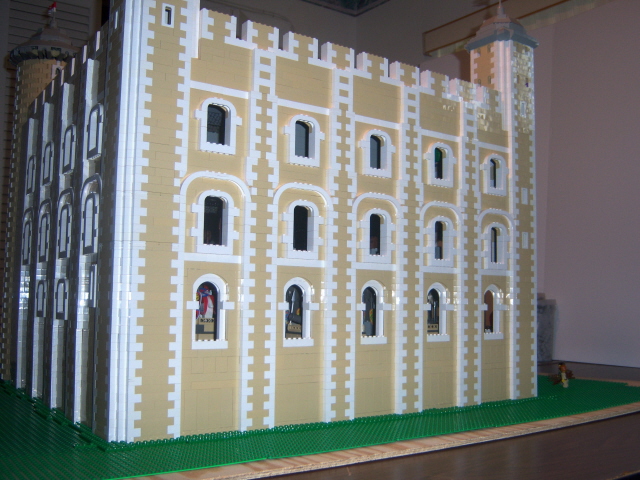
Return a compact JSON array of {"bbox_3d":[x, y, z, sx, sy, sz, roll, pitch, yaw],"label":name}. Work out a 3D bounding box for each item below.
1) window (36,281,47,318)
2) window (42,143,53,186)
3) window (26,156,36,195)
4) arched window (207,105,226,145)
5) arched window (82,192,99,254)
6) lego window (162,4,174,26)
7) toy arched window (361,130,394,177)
[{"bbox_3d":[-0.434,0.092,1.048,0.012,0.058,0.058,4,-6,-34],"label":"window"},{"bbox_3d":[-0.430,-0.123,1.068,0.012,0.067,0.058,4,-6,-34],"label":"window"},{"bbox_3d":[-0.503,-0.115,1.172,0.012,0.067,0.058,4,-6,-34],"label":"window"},{"bbox_3d":[-0.132,-0.141,0.837,0.031,0.052,0.016,4,-6,-34],"label":"arched window"},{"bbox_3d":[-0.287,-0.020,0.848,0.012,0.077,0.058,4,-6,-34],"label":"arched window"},{"bbox_3d":[-0.183,-0.268,0.798,0.016,0.029,0.008,4,-6,-34],"label":"lego window"},{"bbox_3d":[0.082,-0.123,0.975,0.062,0.068,0.014,4,-6,-34],"label":"toy arched window"}]

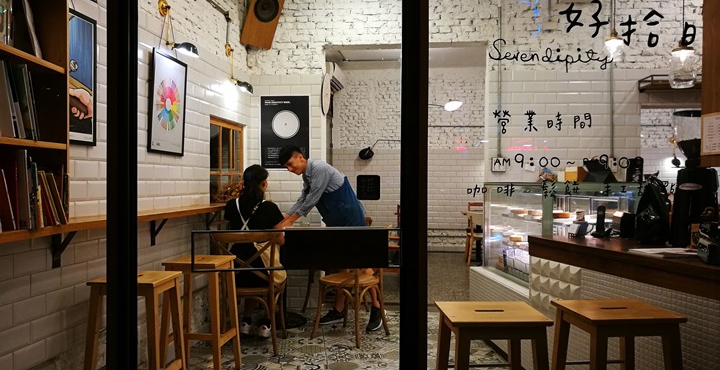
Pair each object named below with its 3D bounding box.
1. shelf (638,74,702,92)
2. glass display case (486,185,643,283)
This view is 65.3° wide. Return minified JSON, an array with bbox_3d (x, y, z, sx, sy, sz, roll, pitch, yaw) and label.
[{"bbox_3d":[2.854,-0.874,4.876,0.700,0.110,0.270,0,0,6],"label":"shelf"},{"bbox_3d":[1.410,0.336,4.090,0.650,0.710,1.120,0,0,-6],"label":"glass display case"}]

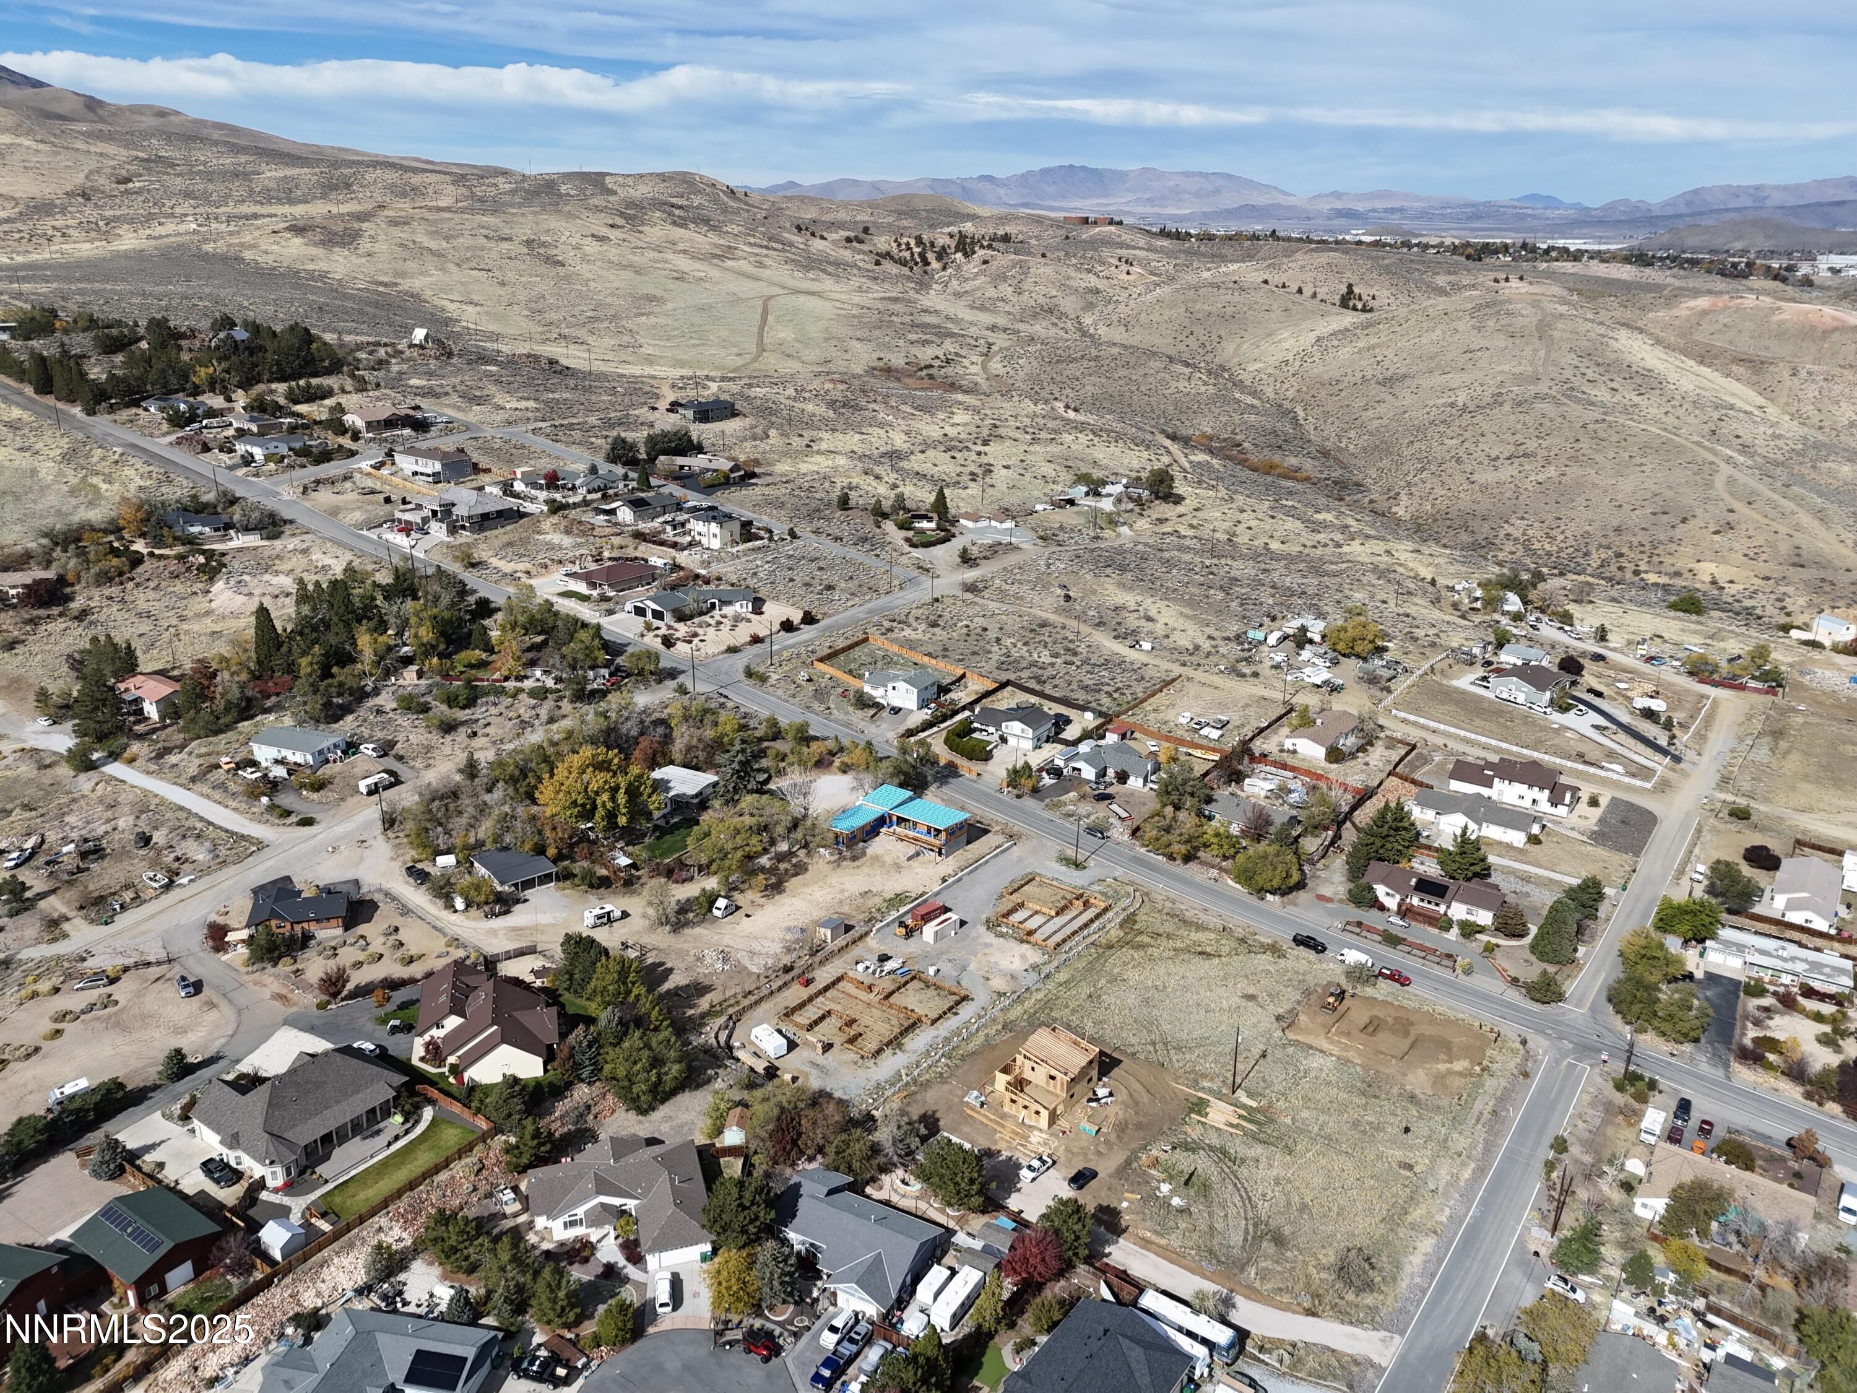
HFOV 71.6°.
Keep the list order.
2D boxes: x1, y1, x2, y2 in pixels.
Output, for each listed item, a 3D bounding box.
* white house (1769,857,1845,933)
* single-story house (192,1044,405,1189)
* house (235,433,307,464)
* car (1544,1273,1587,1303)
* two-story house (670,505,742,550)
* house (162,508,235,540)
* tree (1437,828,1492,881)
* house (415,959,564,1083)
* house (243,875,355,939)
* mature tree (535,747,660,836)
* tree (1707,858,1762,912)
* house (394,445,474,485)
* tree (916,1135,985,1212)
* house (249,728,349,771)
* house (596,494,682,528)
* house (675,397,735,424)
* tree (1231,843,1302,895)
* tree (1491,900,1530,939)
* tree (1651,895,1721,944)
[{"bbox_3d":[161.960,36.050,237.000,9.600,4.400,20.500,15,25,32],"label":"white house"},{"bbox_3d":[-82.520,51.750,168.550,23.010,6.260,20.790,13,24,31],"label":"single-story house"},{"bbox_3d":[-210.670,-80.950,414.380,18.520,5.850,17.060,17,27,37],"label":"house"},{"bbox_3d":[77.660,72.090,157.000,4.400,1.550,1.780,16,26,35],"label":"car"},{"bbox_3d":[-60.356,-46.716,355.481,16.000,8.100,7.200,15,25,37],"label":"two-story house"},{"bbox_3d":[-185.880,-43.660,327.000,14.000,4.700,9.300,6,22,14],"label":"house"},{"bbox_3d":[104.622,30.200,250.342,9.940,10.280,9.940,8,21,23],"label":"tree"},{"bbox_3d":[-57.270,41.430,166.700,17.650,6.380,22.850,-6,22,-15],"label":"house"},{"bbox_3d":[-105.020,34.880,215.000,15.300,5.000,12.700,-4,22,-11],"label":"house"},{"bbox_3d":[-57.586,15.943,225.208,21.480,13.320,21.480,-6,20,-15],"label":"mature tree"},{"bbox_3d":[159.180,37.030,254.780,9.600,8.900,9.600,14,25,33],"label":"tree"},{"bbox_3d":[-140.473,-66.580,366.483,24.000,7.100,10.000,14,24,35],"label":"house"},{"bbox_3d":[2.990,62.480,169.220,9.200,9.700,9.200,0,21,0],"label":"tree"},{"bbox_3d":[-112.700,9.090,230.580,14.200,5.000,8.000,8,23,20],"label":"house"},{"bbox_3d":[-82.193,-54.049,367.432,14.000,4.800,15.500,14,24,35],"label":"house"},{"bbox_3d":[-86.480,-110.700,500.000,15.000,8.000,16.000,17,26,35],"label":"house"},{"bbox_3d":[63.140,32.180,241.000,11.900,6.800,11.300,0,21,0],"label":"tree"},{"bbox_3d":[103.373,39.532,228.620,6.320,6.860,6.320,9,22,25],"label":"tree"},{"bbox_3d":[137.900,40.470,234.000,11.200,7.400,10.000,0,21,0],"label":"tree"}]

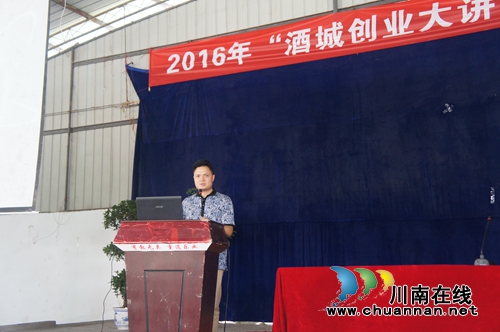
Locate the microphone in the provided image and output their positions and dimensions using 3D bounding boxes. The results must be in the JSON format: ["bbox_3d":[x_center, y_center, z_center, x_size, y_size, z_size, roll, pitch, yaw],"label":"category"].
[{"bbox_3d":[1.754,0.571,5.000,0.130,0.385,0.190,-6,-10,32],"label":"microphone"}]

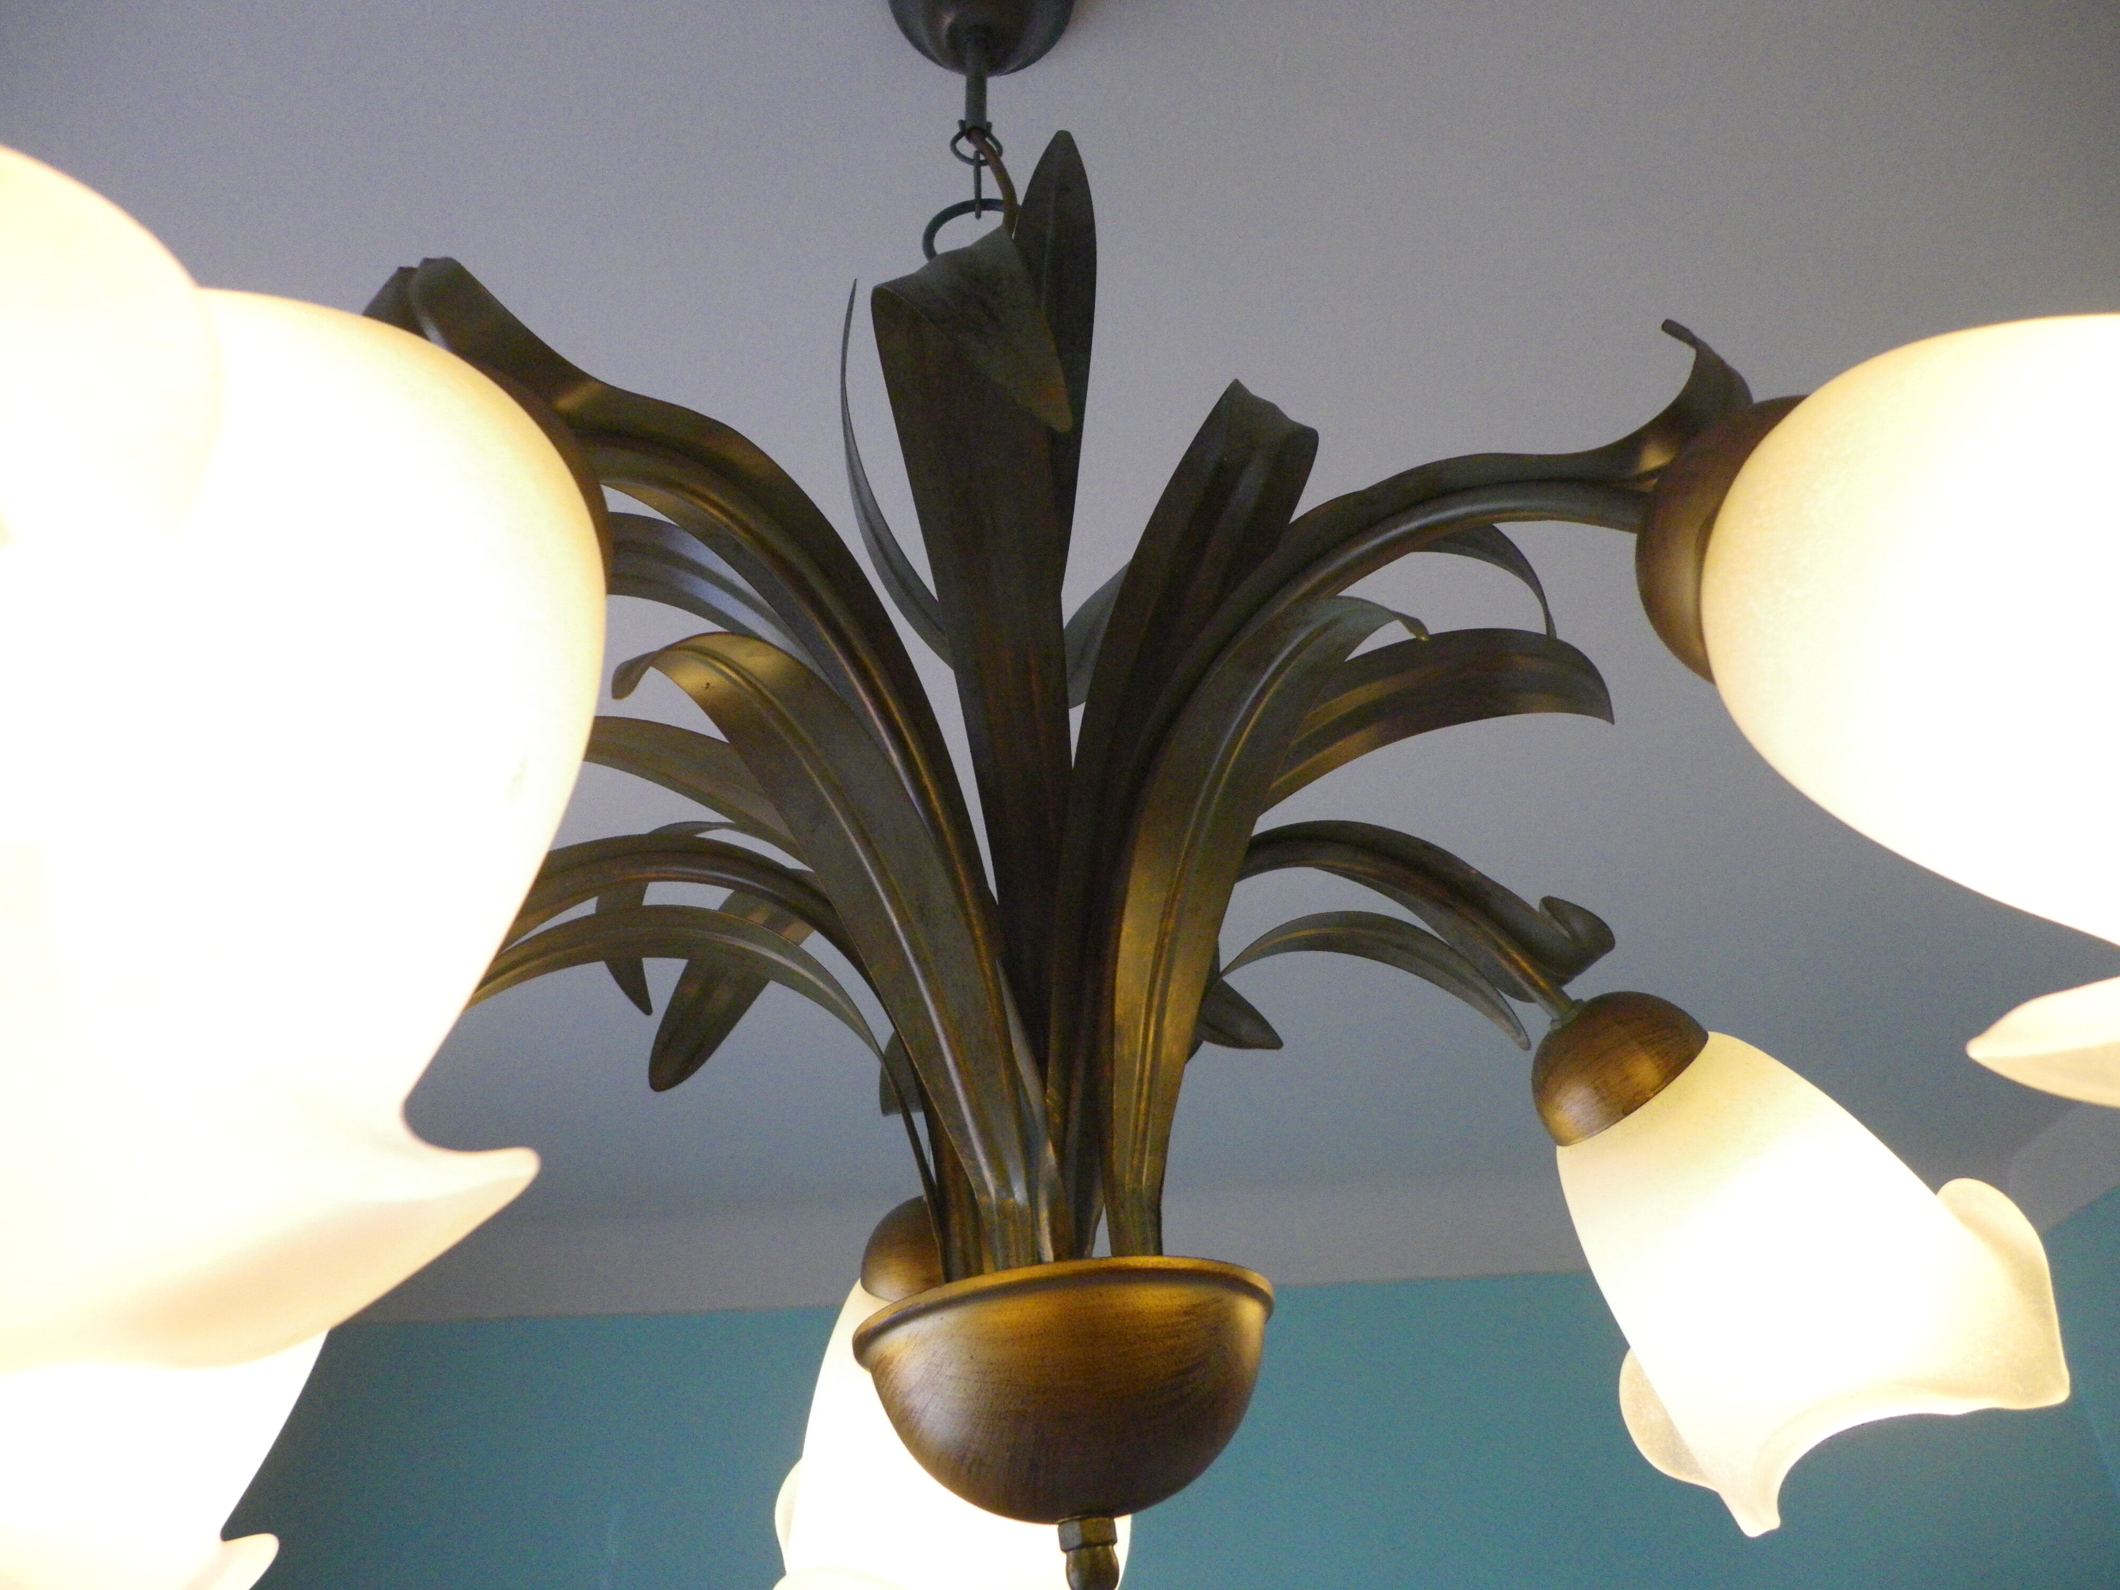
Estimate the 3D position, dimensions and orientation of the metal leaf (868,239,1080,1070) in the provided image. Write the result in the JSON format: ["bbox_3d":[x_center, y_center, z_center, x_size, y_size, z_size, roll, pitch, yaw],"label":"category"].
[{"bbox_3d":[-0.016,-0.033,0.491,0.051,0.348,0.082,-7,-17,2],"label":"metal leaf"}]

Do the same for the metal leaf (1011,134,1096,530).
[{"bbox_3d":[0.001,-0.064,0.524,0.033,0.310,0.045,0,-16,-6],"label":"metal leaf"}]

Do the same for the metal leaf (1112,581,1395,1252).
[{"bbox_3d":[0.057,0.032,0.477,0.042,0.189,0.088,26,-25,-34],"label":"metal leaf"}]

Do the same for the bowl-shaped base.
[{"bbox_3d":[0.003,0.169,0.461,0.116,0.050,0.116,-5,-37,0],"label":"bowl-shaped base"}]

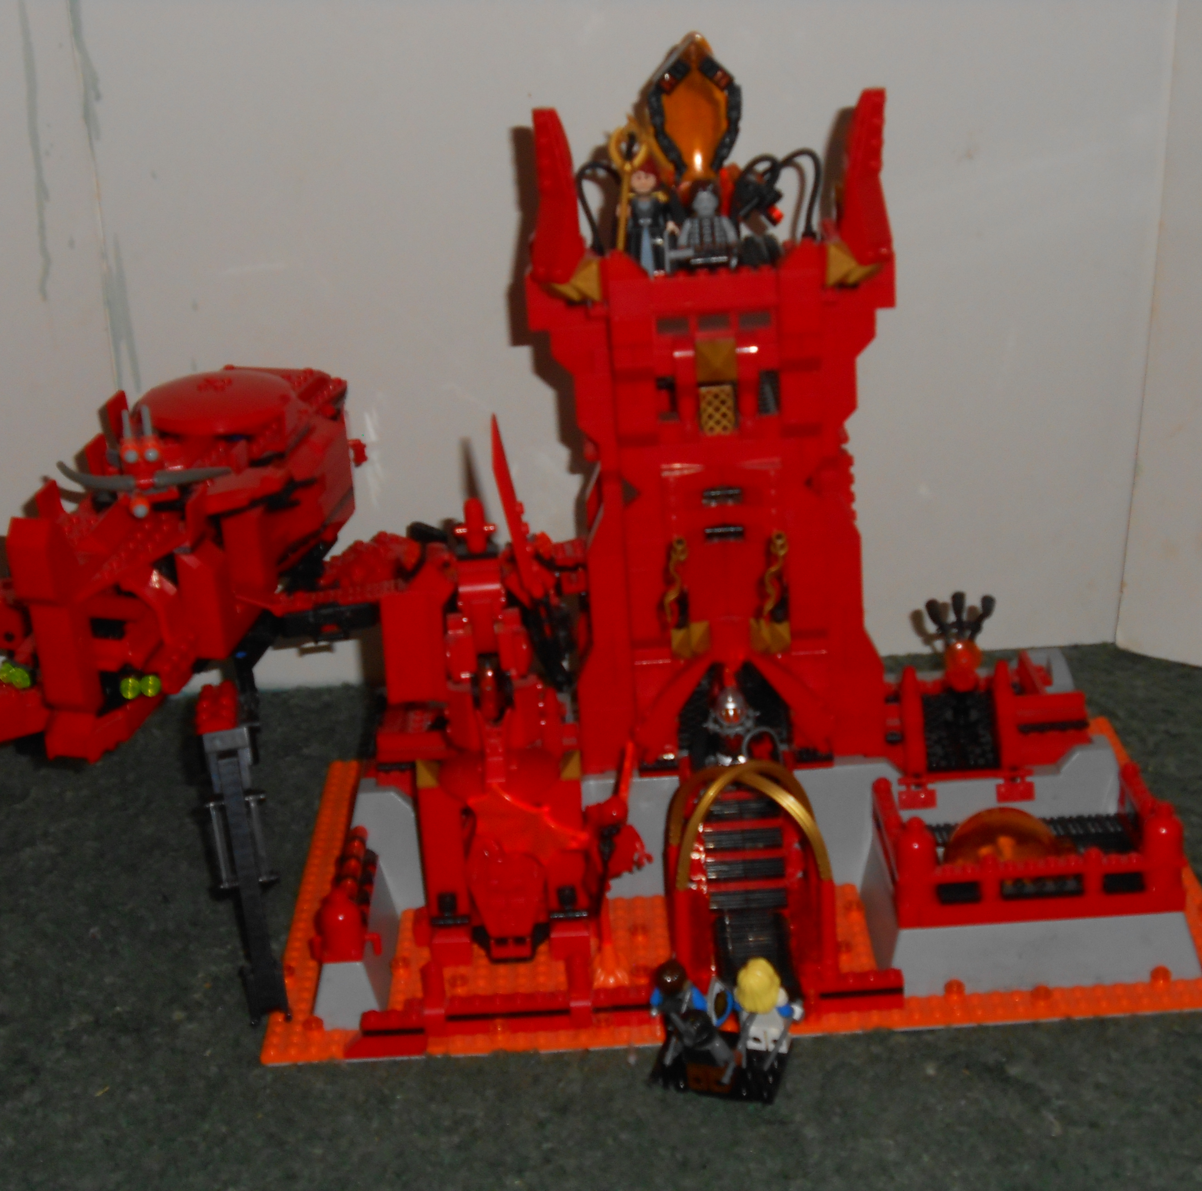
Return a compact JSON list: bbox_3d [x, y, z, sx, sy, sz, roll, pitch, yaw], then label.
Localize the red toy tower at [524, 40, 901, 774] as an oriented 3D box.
[{"bbox_3d":[0.047,-0.082,1.088,0.148,0.292,0.115,-3,21,0],"label":"red toy tower"}]

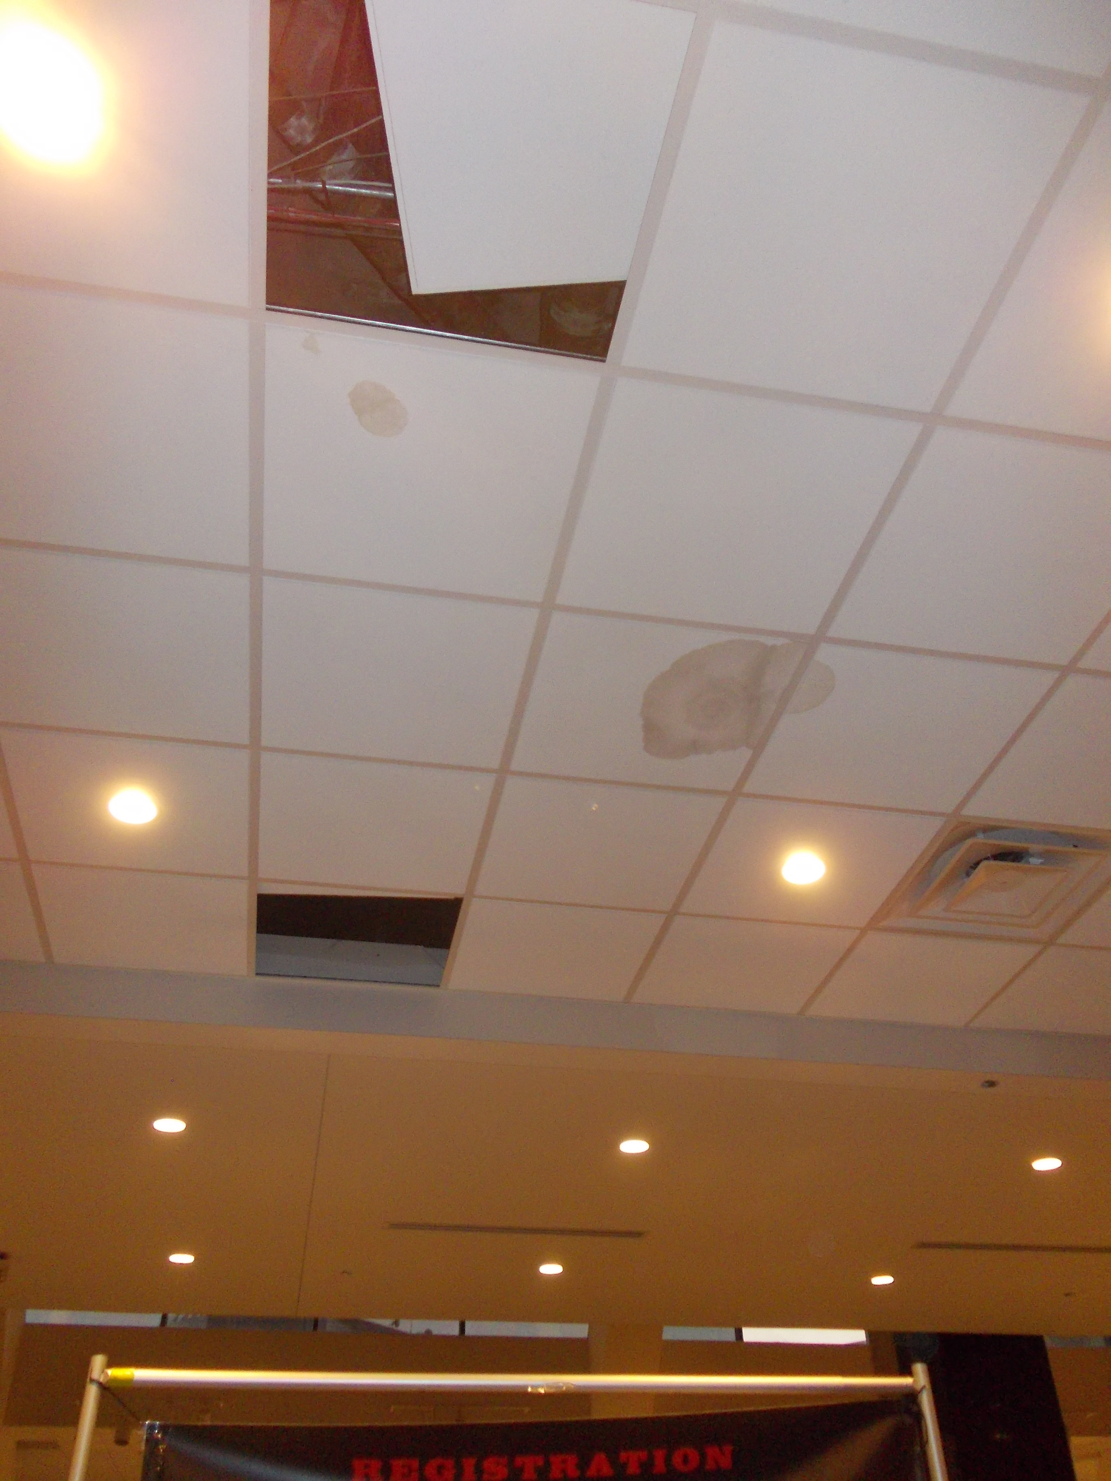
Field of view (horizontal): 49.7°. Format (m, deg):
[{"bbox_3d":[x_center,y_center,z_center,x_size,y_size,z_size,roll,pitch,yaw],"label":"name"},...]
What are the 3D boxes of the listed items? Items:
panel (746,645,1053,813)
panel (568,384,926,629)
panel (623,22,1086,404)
[{"bbox_3d":[0.824,-0.019,2.941,0.600,0.022,0.590,6,-40,-10],"label":"panel"},{"bbox_3d":[0.341,-0.449,2.393,0.600,0.022,0.590,6,-40,-10],"label":"panel"},{"bbox_3d":[0.455,-0.817,1.947,0.600,0.022,0.590,6,-40,-10],"label":"panel"}]

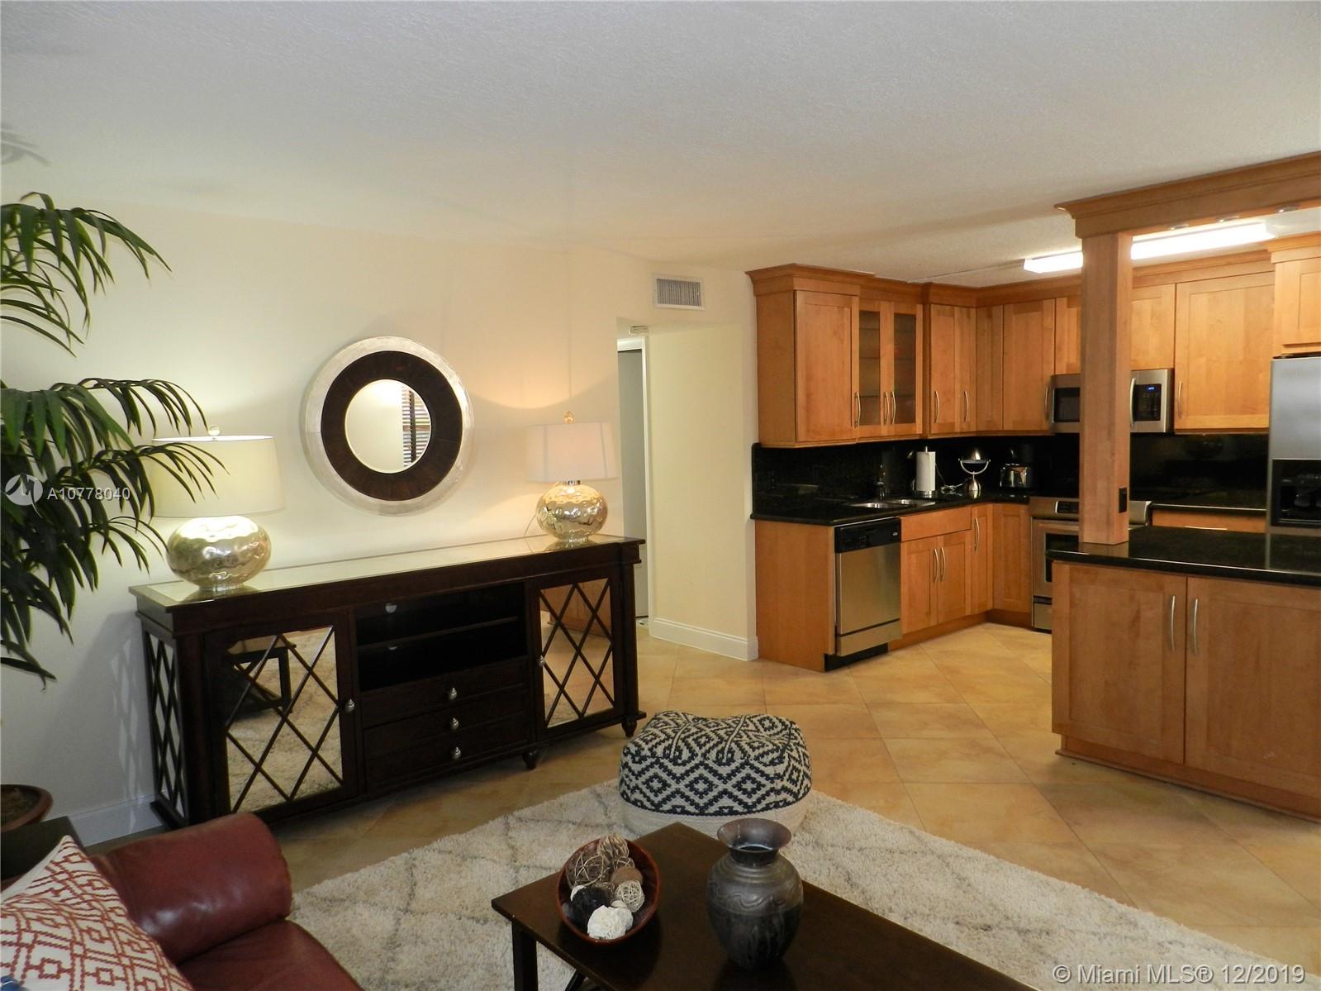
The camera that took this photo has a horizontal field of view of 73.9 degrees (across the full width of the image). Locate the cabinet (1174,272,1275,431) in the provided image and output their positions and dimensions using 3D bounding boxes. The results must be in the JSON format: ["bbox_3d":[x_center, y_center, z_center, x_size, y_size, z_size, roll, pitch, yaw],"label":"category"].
[{"bbox_3d":[3.531,-0.848,5.362,0.330,0.925,0.590,-6,6,-39],"label":"cabinet"}]

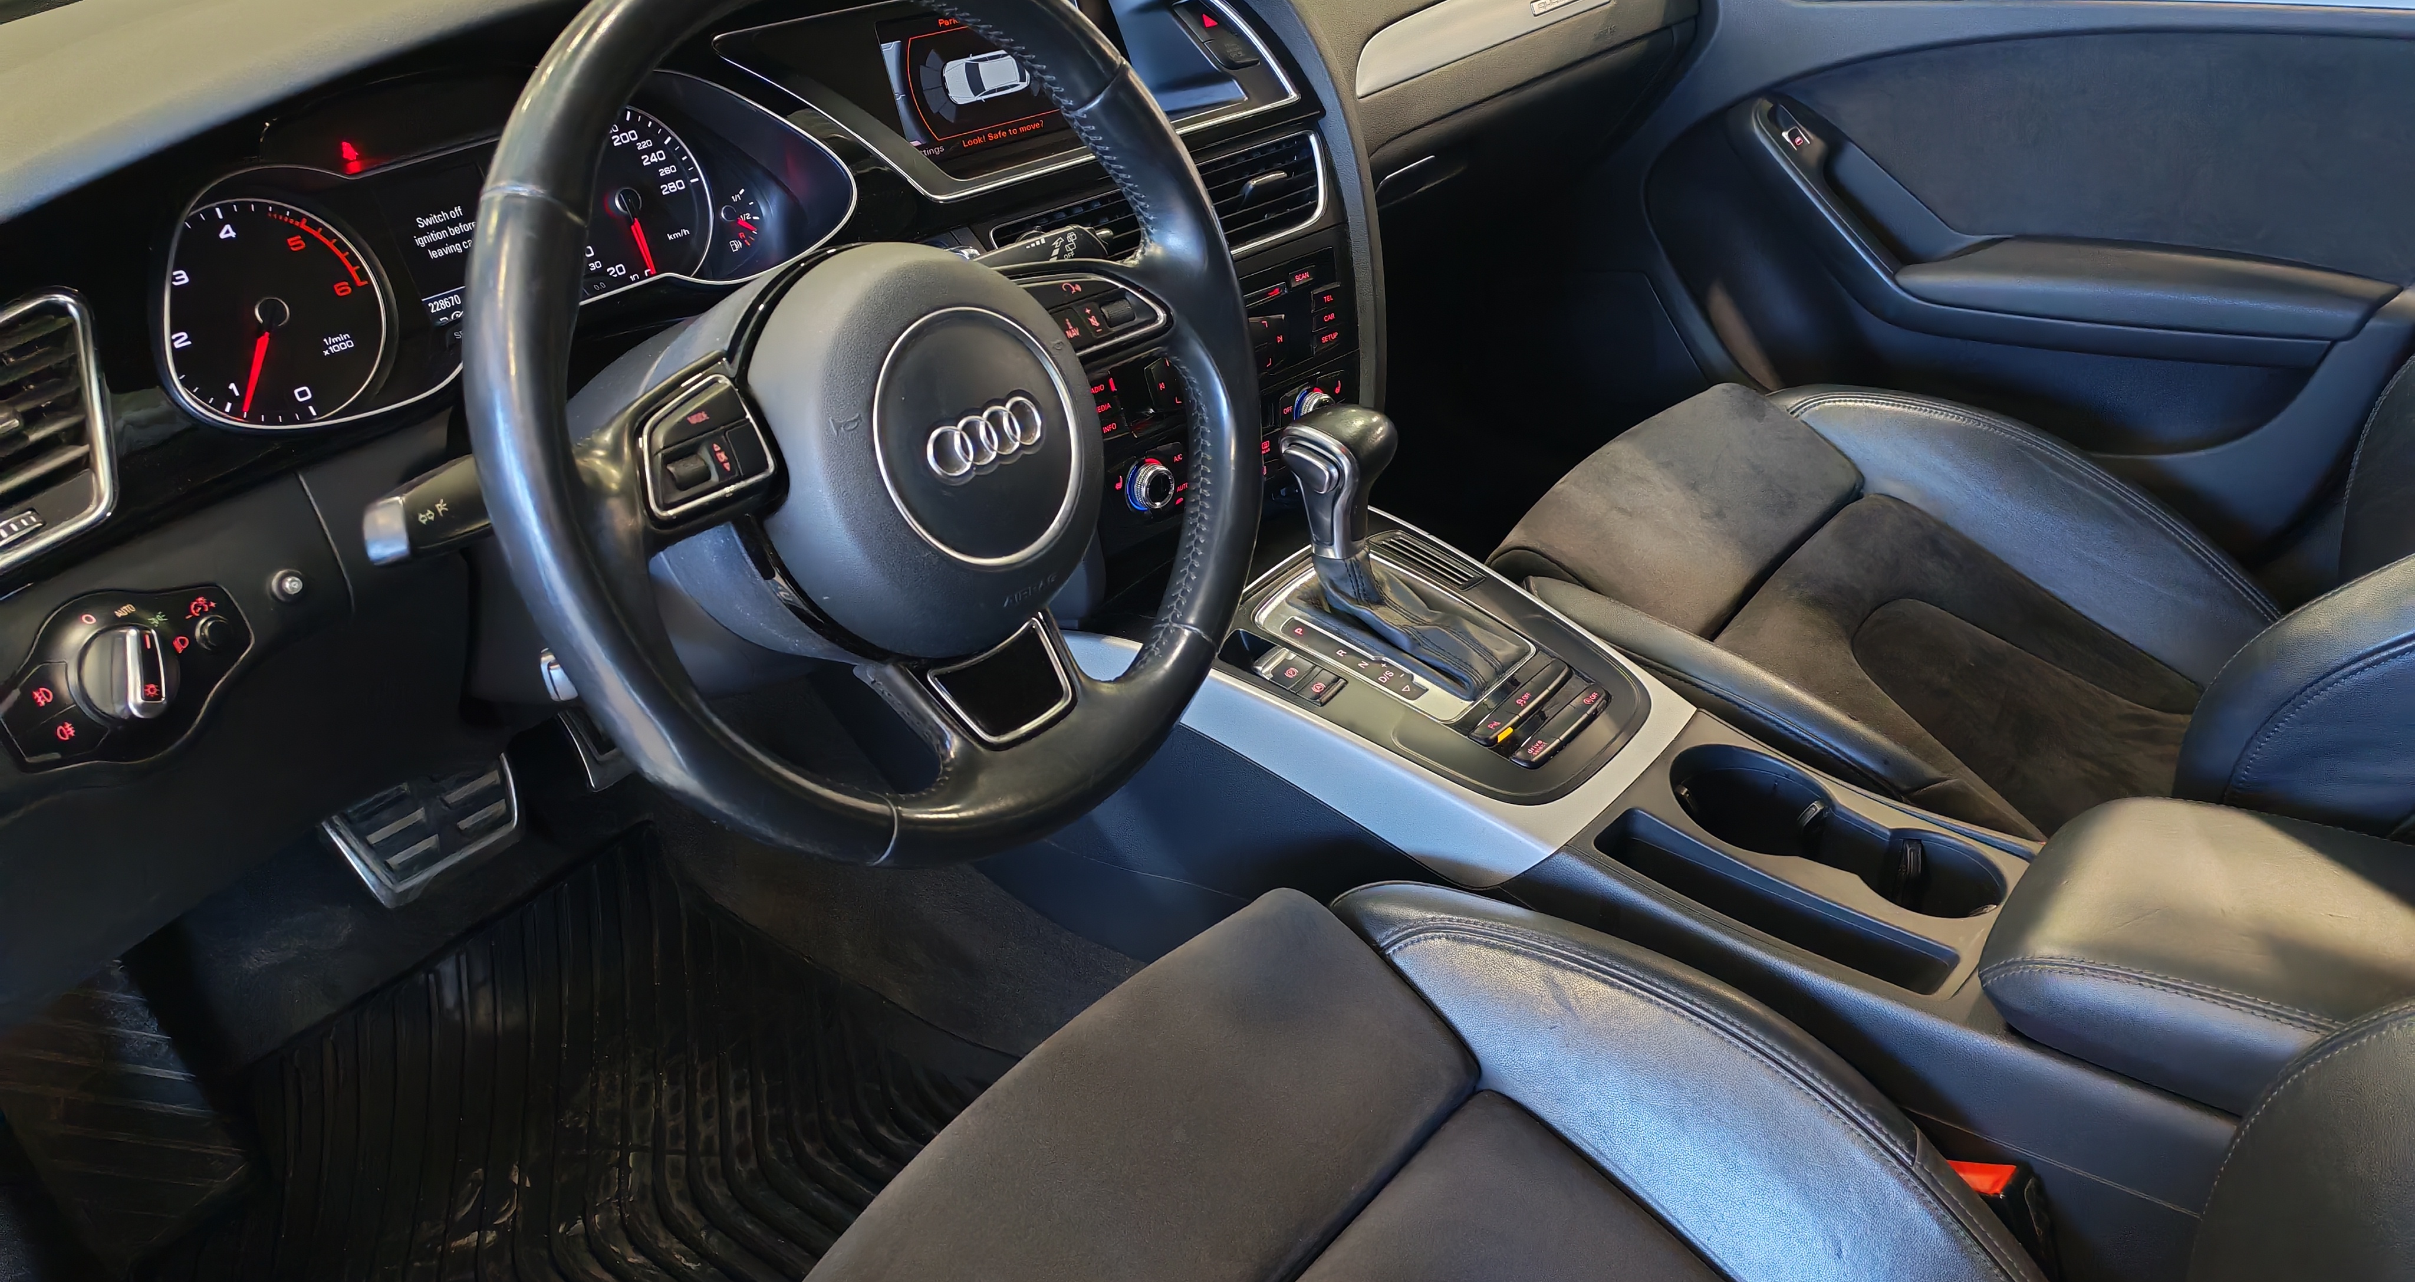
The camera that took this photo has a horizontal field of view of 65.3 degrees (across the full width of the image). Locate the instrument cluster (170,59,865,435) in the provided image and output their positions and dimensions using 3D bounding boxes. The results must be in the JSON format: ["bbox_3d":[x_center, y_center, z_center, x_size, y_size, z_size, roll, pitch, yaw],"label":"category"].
[{"bbox_3d":[-0.337,-0.194,0.907,0.075,0.122,0.360,-4,21,46],"label":"instrument cluster"}]

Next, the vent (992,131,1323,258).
[{"bbox_3d":[-0.031,-0.250,1.128,0.258,0.060,0.050,-26,23,-35],"label":"vent"}]

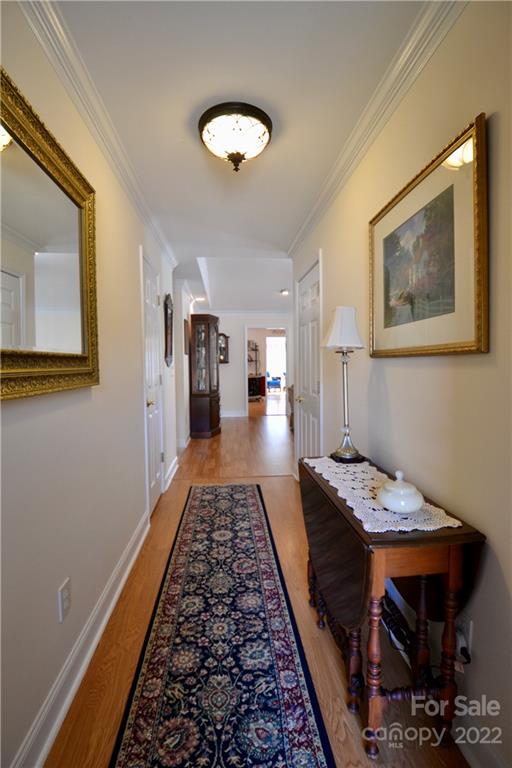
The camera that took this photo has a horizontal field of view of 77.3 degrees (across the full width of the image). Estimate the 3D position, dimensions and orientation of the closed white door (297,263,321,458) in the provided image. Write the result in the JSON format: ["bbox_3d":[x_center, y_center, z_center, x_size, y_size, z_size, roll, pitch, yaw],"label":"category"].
[{"bbox_3d":[0.499,0.006,2.962,0.040,2.030,0.750,-1,3,-6],"label":"closed white door"}]

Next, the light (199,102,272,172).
[{"bbox_3d":[-0.098,-1.201,1.612,0.370,0.250,0.370,-1,3,-6],"label":"light"}]

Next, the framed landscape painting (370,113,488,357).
[{"bbox_3d":[0.581,-0.423,1.188,0.030,0.645,0.650,-1,3,-6],"label":"framed landscape painting"}]

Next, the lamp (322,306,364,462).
[{"bbox_3d":[0.459,0.003,1.639,0.205,0.765,0.205,-1,3,-6],"label":"lamp"}]

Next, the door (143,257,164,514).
[{"bbox_3d":[-0.892,0.035,2.717,0.040,2.030,0.620,-1,3,-6],"label":"door"}]

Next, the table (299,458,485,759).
[{"bbox_3d":[0.434,0.759,1.298,0.335,0.705,0.825,-1,3,-6],"label":"table"}]

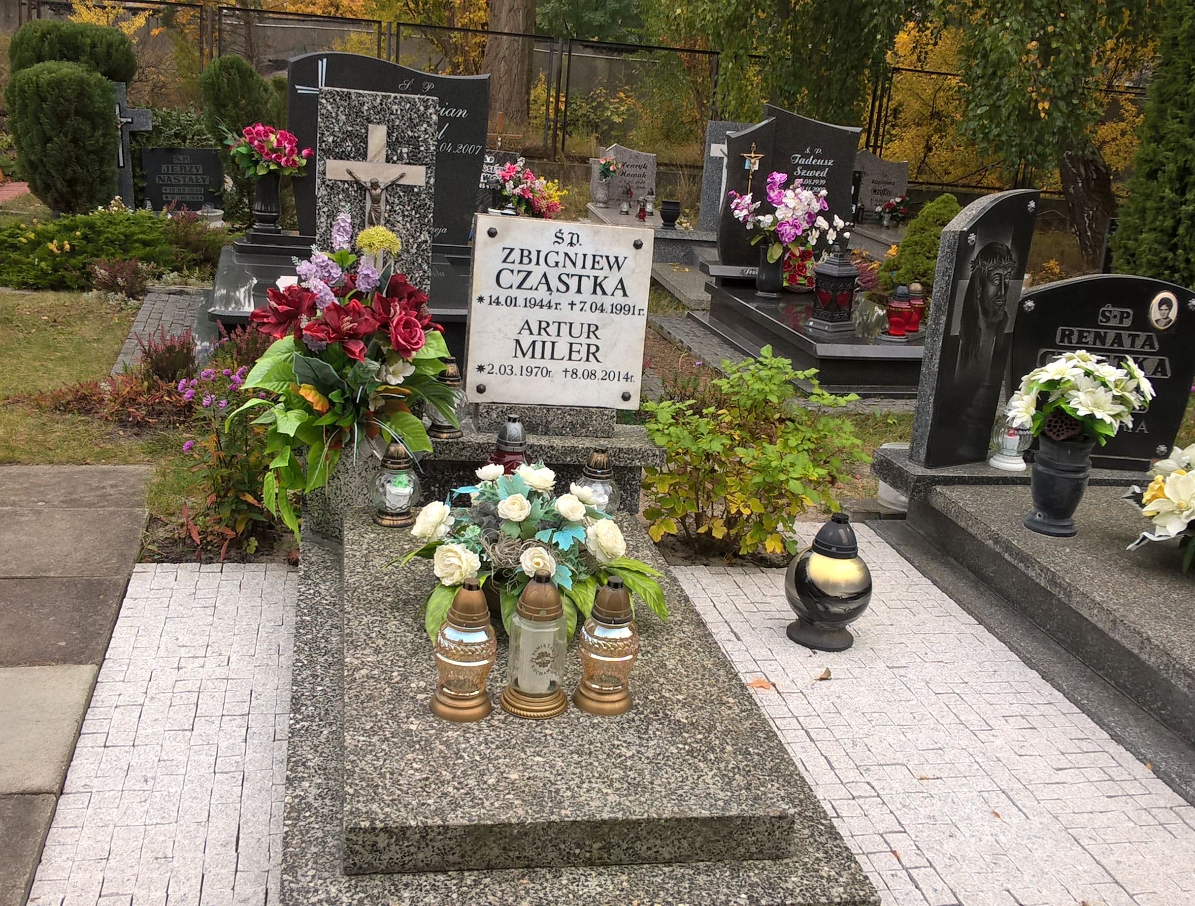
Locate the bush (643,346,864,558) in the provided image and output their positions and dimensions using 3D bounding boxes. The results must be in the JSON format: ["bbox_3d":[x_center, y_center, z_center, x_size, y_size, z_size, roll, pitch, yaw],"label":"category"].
[{"bbox_3d":[0.410,-0.012,3.717,0.610,0.570,0.550,2,16,-12],"label":"bush"}]

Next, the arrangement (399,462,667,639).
[{"bbox_3d":[-0.137,0.173,2.727,0.550,0.310,0.450,2,16,-12],"label":"arrangement"}]

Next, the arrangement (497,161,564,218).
[{"bbox_3d":[-0.473,-1.850,9.000,0.450,0.400,0.350,2,16,-12],"label":"arrangement"}]

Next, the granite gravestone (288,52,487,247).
[{"bbox_3d":[-0.944,-1.363,5.781,0.838,0.813,0.100,2,16,-12],"label":"granite gravestone"}]

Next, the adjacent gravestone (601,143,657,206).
[{"bbox_3d":[0.282,-2.499,11.500,0.480,0.570,0.100,3,16,-7],"label":"adjacent gravestone"}]

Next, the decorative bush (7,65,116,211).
[{"bbox_3d":[-3.956,-2.332,9.450,0.820,1.140,0.820,2,16,-12],"label":"decorative bush"}]

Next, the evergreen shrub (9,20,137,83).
[{"bbox_3d":[-4.459,-2.953,10.945,1.150,1.400,1.150,1,17,-13],"label":"evergreen shrub"}]

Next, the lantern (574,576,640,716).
[{"bbox_3d":[0.021,0.334,2.268,0.109,0.236,0.109,1,18,-13],"label":"lantern"}]

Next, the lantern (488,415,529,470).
[{"bbox_3d":[-0.211,0.042,3.104,0.125,0.270,0.125,1,18,-13],"label":"lantern"}]

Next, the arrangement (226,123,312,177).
[{"bbox_3d":[-1.447,-1.325,5.617,0.400,0.260,0.340,2,16,-12],"label":"arrangement"}]

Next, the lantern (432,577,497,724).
[{"bbox_3d":[-0.229,0.331,2.205,0.109,0.237,0.109,1,18,-13],"label":"lantern"}]

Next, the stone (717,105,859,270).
[{"bbox_3d":[1.073,-1.506,7.265,0.760,0.870,0.150,0,18,-15],"label":"stone"}]

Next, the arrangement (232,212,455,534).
[{"bbox_3d":[-0.601,-0.182,3.025,0.500,0.700,0.380,1,18,-13],"label":"arrangement"}]

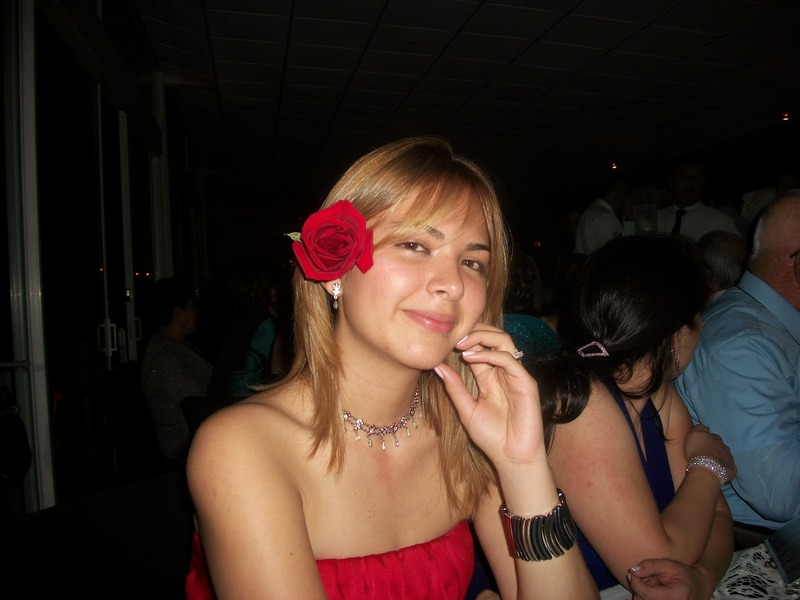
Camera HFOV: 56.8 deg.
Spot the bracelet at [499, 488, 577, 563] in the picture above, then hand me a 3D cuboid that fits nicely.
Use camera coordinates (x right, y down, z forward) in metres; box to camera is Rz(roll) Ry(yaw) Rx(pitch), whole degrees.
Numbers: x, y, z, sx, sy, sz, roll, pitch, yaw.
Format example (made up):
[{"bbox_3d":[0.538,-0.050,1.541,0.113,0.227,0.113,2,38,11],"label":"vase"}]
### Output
[{"bbox_3d":[0.132,0.214,0.705,0.064,0.046,0.057,-17,16,5],"label":"bracelet"}]

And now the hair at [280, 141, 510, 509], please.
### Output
[{"bbox_3d":[-0.006,0.027,0.765,0.215,0.380,0.225,4,2,-25],"label":"hair"}]

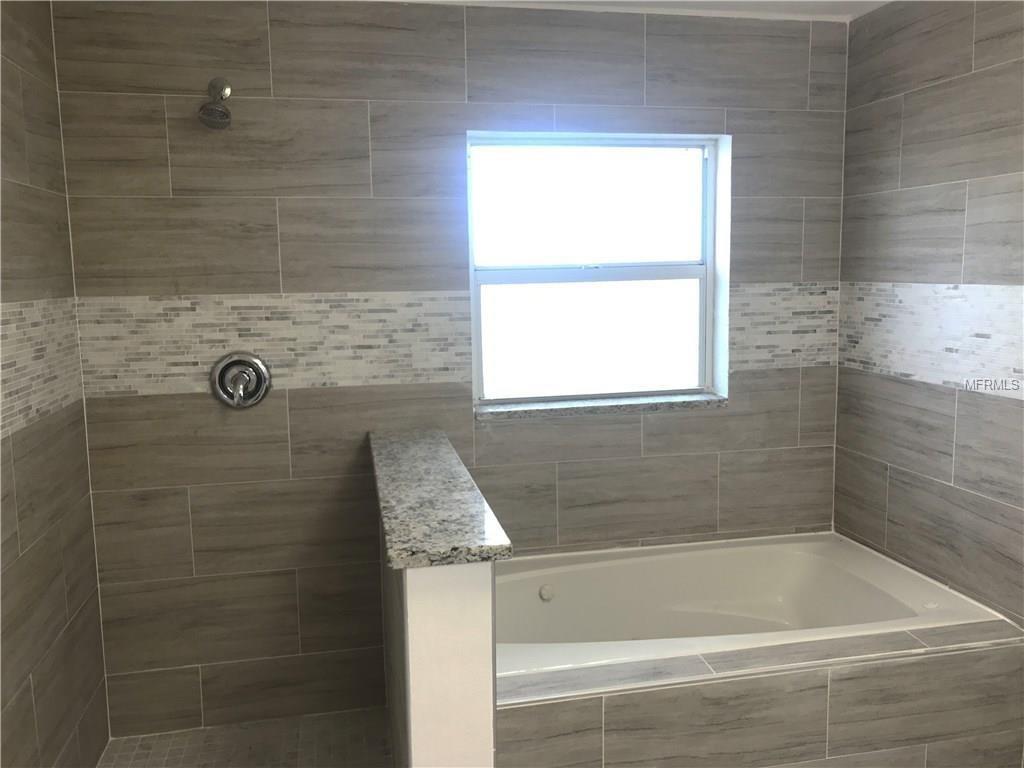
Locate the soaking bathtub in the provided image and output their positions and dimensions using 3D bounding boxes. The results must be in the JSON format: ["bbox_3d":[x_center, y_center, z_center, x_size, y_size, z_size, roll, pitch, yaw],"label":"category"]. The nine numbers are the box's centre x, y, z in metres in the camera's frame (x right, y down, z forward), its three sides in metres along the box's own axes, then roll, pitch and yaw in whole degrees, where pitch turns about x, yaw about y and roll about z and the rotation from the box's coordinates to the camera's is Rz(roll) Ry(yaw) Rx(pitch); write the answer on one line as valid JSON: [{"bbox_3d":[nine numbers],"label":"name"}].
[{"bbox_3d":[0.561,0.856,2.596,1.504,0.453,0.851,-2,7,-11],"label":"soaking bathtub"}]

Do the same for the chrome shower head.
[{"bbox_3d":[-0.873,-0.837,2.447,0.092,0.171,0.164,-2,7,-11],"label":"chrome shower head"}]

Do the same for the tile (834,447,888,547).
[{"bbox_3d":[1.245,0.396,2.961,0.010,0.295,0.309,-2,7,-11],"label":"tile"}]

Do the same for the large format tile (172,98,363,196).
[{"bbox_3d":[-0.745,-0.734,2.576,0.602,0.298,0.010,-2,7,-11],"label":"large format tile"}]

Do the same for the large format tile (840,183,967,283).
[{"bbox_3d":[1.272,-0.485,2.731,0.012,0.296,0.609,-2,8,-12],"label":"large format tile"}]

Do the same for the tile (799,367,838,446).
[{"bbox_3d":[1.139,0.086,3.096,0.147,0.298,0.012,-2,8,-12],"label":"tile"}]

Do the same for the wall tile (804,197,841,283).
[{"bbox_3d":[1.138,-0.524,3.040,0.151,0.302,0.010,-2,8,-11],"label":"wall tile"}]

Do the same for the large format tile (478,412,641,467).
[{"bbox_3d":[0.166,0.185,2.875,0.598,0.178,0.010,-2,7,-11],"label":"large format tile"}]

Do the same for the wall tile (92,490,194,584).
[{"bbox_3d":[-1.179,0.485,2.659,0.287,0.299,0.012,-2,8,-12],"label":"wall tile"}]

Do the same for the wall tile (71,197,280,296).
[{"bbox_3d":[-1.048,-0.430,2.597,0.610,0.302,0.010,-2,8,-11],"label":"wall tile"}]

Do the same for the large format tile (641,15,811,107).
[{"bbox_3d":[0.745,-1.097,2.841,0.605,0.297,0.010,-2,7,-11],"label":"large format tile"}]

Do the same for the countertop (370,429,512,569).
[{"bbox_3d":[-0.240,0.252,2.185,0.245,0.030,1.235,-2,8,-12],"label":"countertop"}]

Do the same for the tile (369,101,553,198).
[{"bbox_3d":[-0.155,-0.764,2.717,0.606,0.301,0.012,-2,8,-12],"label":"tile"}]

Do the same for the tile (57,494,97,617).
[{"bbox_3d":[-1.295,0.510,2.476,0.012,0.299,0.301,-2,8,-12],"label":"tile"}]

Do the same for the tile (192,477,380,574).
[{"bbox_3d":[-0.732,0.461,2.722,0.601,0.295,0.010,-2,7,-11],"label":"tile"}]

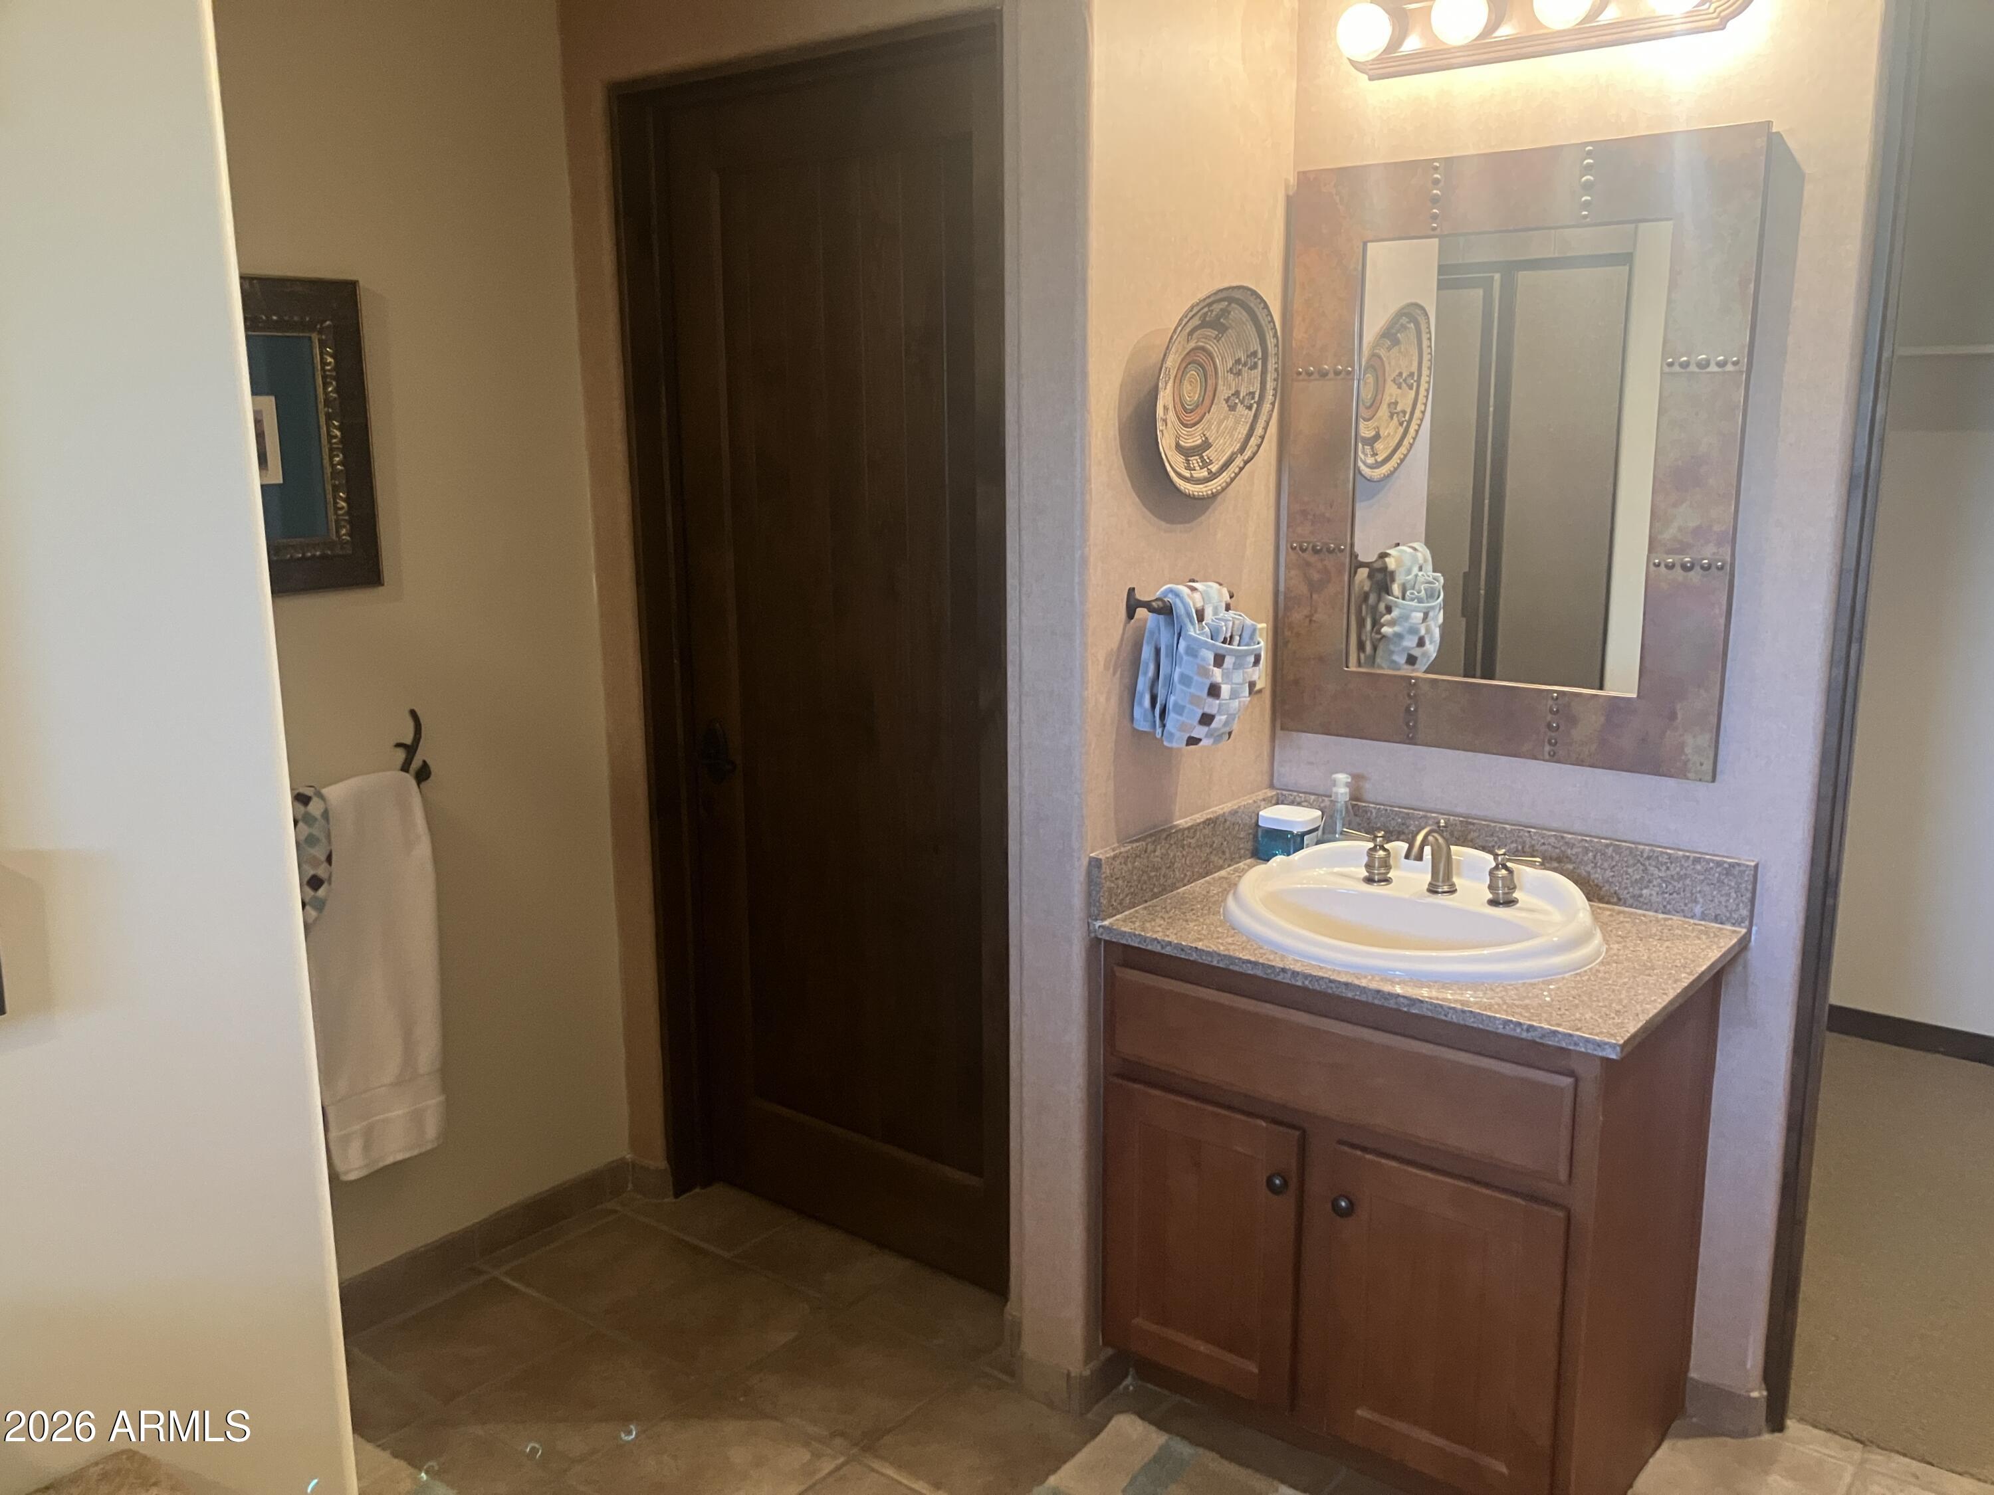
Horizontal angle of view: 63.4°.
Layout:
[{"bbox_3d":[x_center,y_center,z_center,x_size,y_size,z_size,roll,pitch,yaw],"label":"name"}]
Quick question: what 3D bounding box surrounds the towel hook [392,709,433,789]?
[{"bbox_3d":[-1.006,0.011,2.772,0.072,0.151,0.050,9,15,38],"label":"towel hook"}]

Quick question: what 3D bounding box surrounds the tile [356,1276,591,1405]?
[{"bbox_3d":[-0.918,1.034,2.823,0.293,0.010,0.290,9,15,38],"label":"tile"}]

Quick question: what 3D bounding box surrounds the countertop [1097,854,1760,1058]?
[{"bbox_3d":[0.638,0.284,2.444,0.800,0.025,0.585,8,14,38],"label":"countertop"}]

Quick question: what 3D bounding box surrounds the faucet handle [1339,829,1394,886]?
[{"bbox_3d":[0.595,0.172,2.587,0.088,0.082,0.050,9,15,38],"label":"faucet handle"}]

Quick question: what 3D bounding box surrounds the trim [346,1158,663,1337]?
[{"bbox_3d":[-1.014,0.946,3.009,0.015,0.080,0.830,8,14,38],"label":"trim"}]

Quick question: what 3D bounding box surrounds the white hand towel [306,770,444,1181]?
[{"bbox_3d":[-1.069,0.387,2.763,0.080,0.700,0.210,8,14,38],"label":"white hand towel"}]

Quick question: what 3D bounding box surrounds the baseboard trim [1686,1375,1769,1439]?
[{"bbox_3d":[1.147,1.034,2.540,0.112,0.071,0.016,9,15,38],"label":"baseboard trim"}]

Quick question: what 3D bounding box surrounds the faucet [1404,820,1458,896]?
[{"bbox_3d":[0.669,0.178,2.489,0.050,0.115,0.155,8,14,38],"label":"faucet"}]

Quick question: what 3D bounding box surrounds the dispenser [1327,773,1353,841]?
[{"bbox_3d":[0.581,0.127,2.735,0.070,0.170,0.065,8,14,38],"label":"dispenser"}]

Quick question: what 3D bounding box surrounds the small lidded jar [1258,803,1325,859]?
[{"bbox_3d":[0.511,0.150,2.804,0.080,0.079,0.074,9,15,38],"label":"small lidded jar"}]

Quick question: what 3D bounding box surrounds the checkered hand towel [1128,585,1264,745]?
[{"bbox_3d":[0.310,-0.135,2.456,0.126,0.235,0.205,9,15,38],"label":"checkered hand towel"}]

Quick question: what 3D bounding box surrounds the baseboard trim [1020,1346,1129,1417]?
[{"bbox_3d":[0.122,1.017,2.650,0.137,0.077,0.120,9,15,38],"label":"baseboard trim"}]

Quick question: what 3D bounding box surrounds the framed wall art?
[{"bbox_3d":[-1.171,-0.485,2.523,0.030,0.500,0.410,8,14,38],"label":"framed wall art"}]

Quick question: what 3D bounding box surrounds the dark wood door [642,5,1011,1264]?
[{"bbox_3d":[-0.258,-0.094,2.940,0.833,2.130,0.045,8,14,38],"label":"dark wood door"}]

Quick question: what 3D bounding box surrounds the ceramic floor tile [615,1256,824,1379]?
[{"bbox_3d":[-0.497,1.021,2.870,0.293,0.010,0.296,9,15,38],"label":"ceramic floor tile"}]

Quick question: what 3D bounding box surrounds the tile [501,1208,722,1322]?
[{"bbox_3d":[-0.728,0.983,3.047,0.300,0.010,0.300,8,14,38],"label":"tile"}]

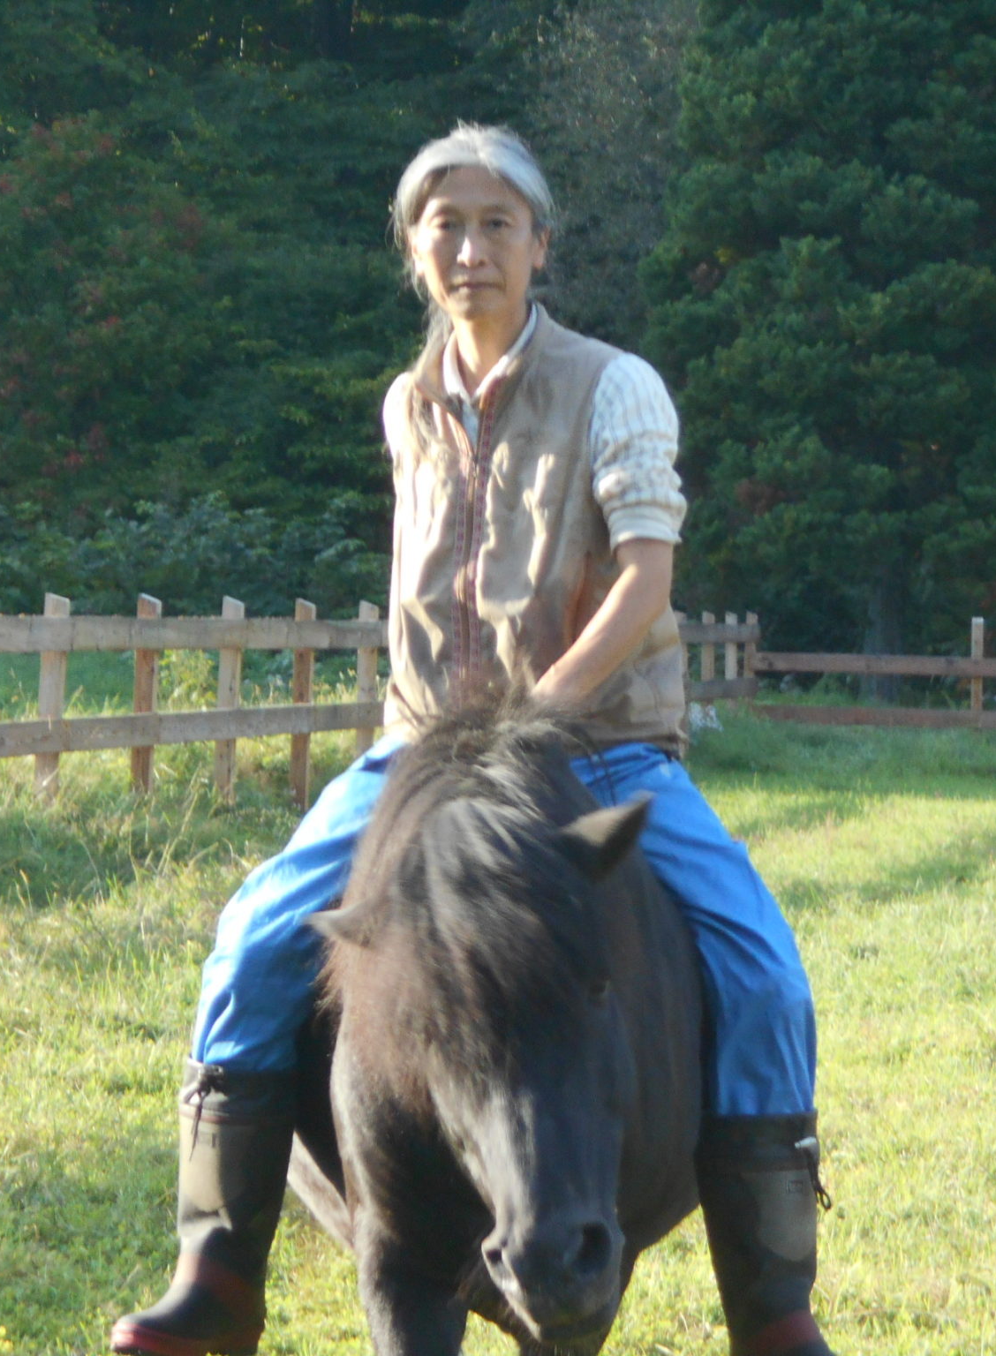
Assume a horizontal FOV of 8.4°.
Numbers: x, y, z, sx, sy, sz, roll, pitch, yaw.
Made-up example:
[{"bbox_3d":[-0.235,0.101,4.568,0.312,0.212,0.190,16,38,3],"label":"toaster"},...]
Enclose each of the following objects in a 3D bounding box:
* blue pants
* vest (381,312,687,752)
[{"bbox_3d":[0.035,0.300,8.580,0.790,0.510,0.500,0,0,15],"label":"blue pants"},{"bbox_3d":[0.048,-0.186,8.670,0.410,0.580,0.280,0,0,27],"label":"vest"}]

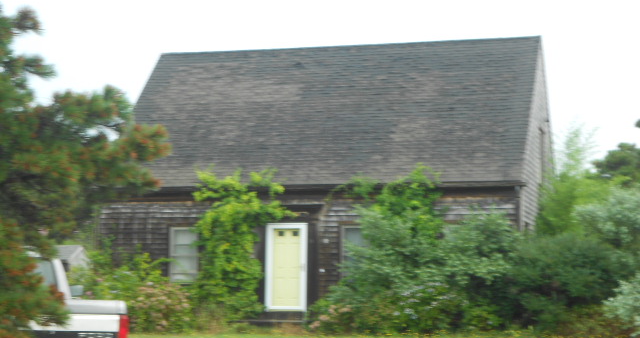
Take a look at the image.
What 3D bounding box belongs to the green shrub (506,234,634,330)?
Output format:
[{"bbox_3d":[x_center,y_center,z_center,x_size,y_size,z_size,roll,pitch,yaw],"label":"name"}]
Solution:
[{"bbox_3d":[5.349,2.401,30.041,2.650,1.958,2.300,-1,-4,10],"label":"green shrub"}]

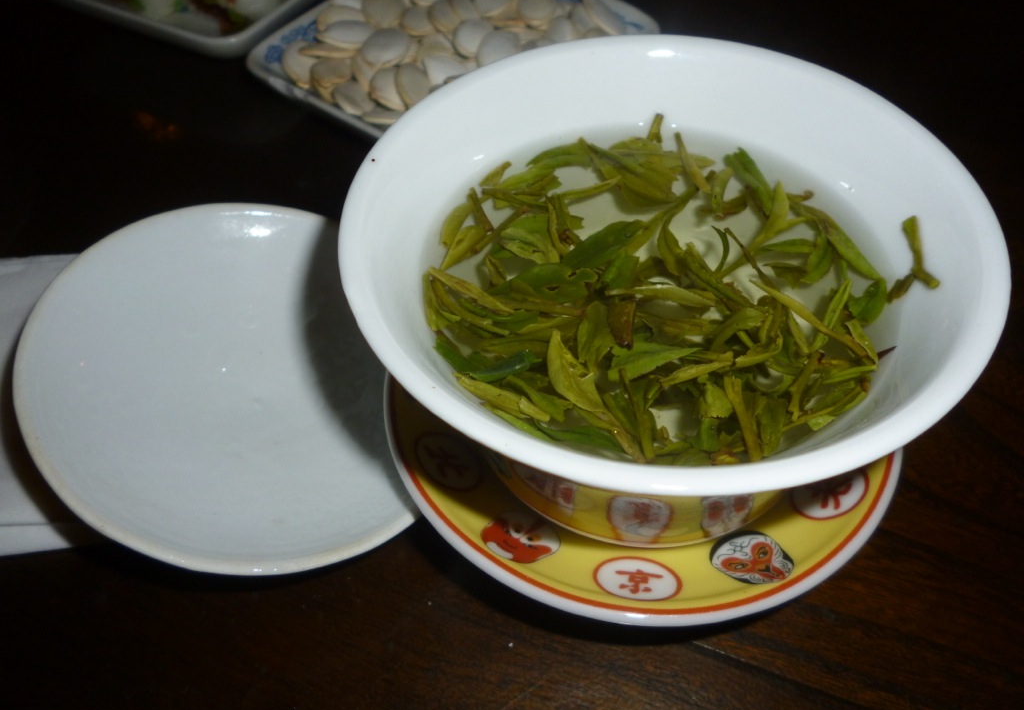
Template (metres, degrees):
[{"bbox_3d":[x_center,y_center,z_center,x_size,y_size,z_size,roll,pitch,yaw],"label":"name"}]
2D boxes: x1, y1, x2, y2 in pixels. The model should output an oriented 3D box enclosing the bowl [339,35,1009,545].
[{"bbox_3d":[0.026,-0.005,0.163,0.108,0.062,0.108,-1,52,2],"label":"bowl"}]

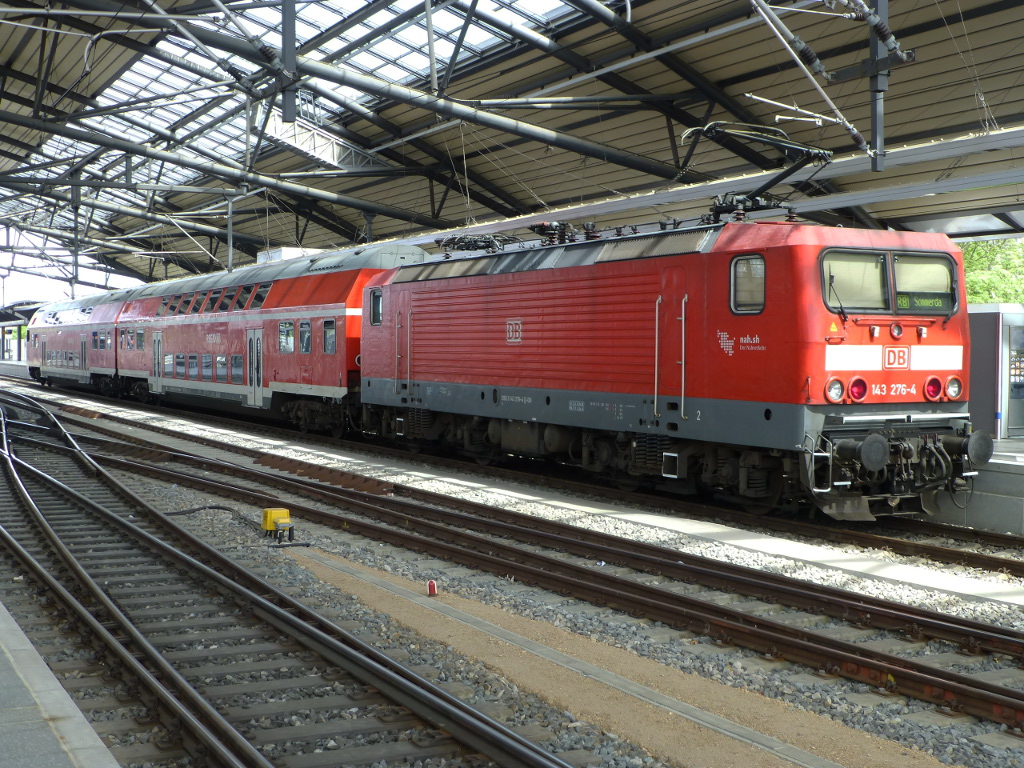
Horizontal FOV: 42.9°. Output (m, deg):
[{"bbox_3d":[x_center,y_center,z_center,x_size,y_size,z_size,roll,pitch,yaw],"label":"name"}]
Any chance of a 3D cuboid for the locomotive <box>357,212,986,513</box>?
[{"bbox_3d":[1.338,-0.427,23.505,3.020,4.060,16.620,-1,2,-28],"label":"locomotive"}]

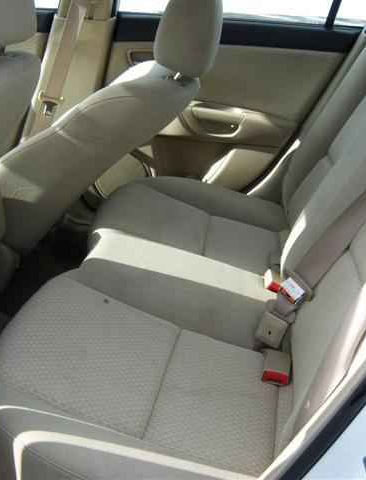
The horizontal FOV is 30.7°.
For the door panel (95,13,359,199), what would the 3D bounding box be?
[{"bbox_3d":[0.095,-0.340,2.000,0.750,0.610,0.130,7,22,6],"label":"door panel"}]

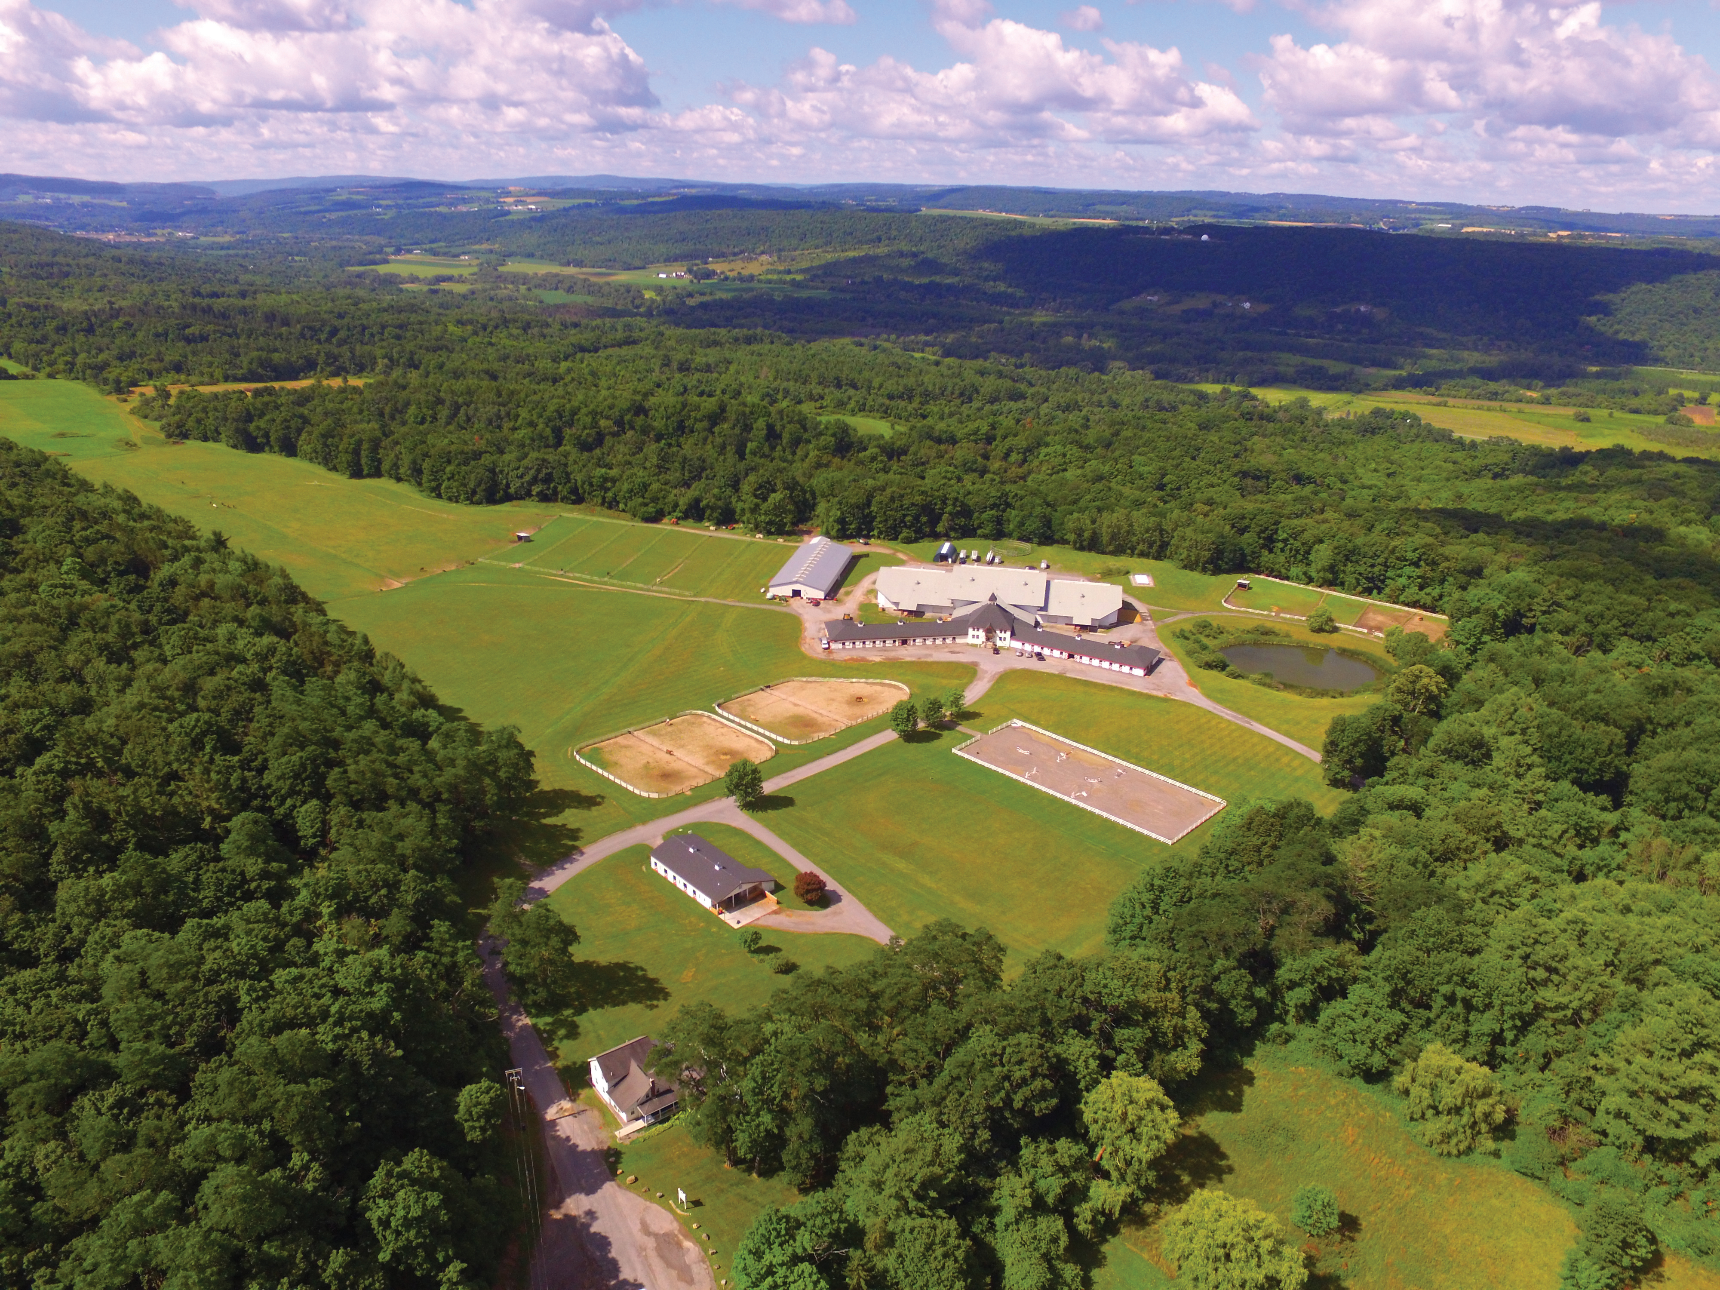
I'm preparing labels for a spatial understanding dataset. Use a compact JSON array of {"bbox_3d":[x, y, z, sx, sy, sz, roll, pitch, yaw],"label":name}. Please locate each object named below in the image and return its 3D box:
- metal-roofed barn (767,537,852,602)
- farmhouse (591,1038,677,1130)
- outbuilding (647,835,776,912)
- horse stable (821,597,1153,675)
[{"bbox_3d":[-18.780,-30.600,398.640,22.300,7.000,51.000,6,25,10],"label":"metal-roofed barn"},{"bbox_3d":[-35.990,69.470,160.640,10.500,8.400,13.300,-19,31,-38],"label":"farmhouse"},{"bbox_3d":[-32.020,47.810,214.530,15.000,6.000,24.000,-21,32,-40],"label":"outbuilding"},{"bbox_3d":[44.130,-7.130,337.750,114.900,16.500,28.000,5,24,9],"label":"horse stable"}]

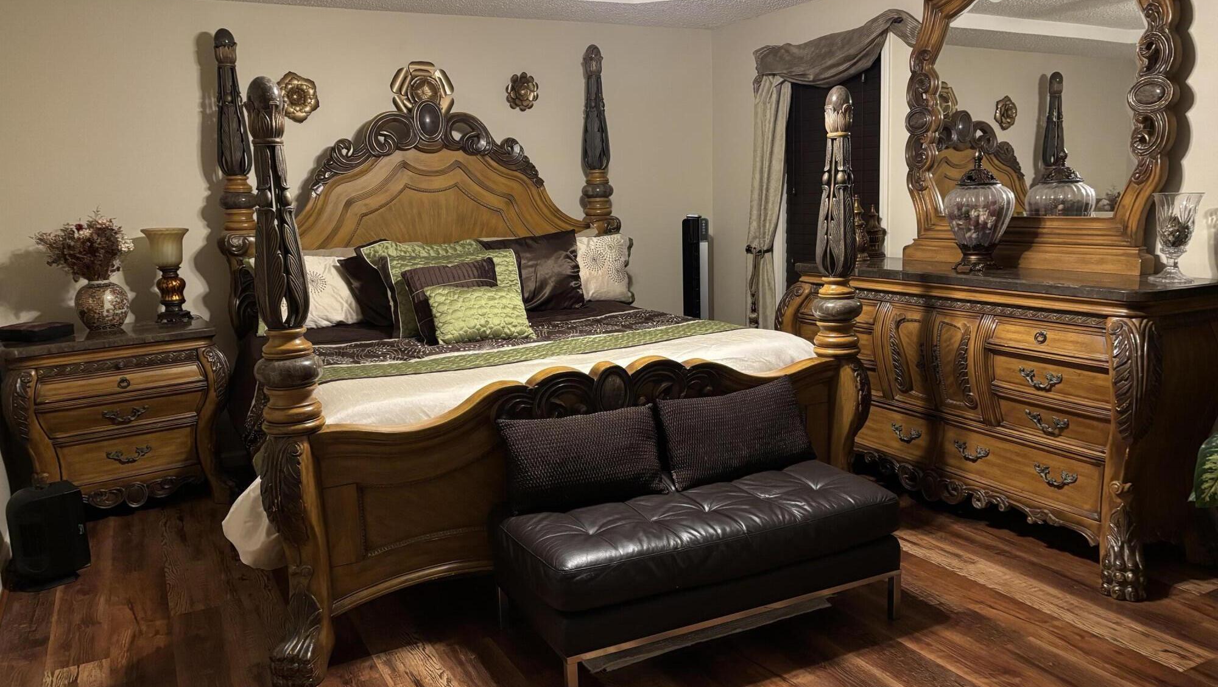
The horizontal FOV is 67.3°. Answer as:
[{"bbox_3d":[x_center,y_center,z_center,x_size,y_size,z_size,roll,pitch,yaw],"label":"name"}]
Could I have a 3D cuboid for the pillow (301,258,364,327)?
[{"bbox_3d":[-1.499,-0.264,4.630,0.530,0.400,0.170,-6,-10,-24],"label":"pillow"}]

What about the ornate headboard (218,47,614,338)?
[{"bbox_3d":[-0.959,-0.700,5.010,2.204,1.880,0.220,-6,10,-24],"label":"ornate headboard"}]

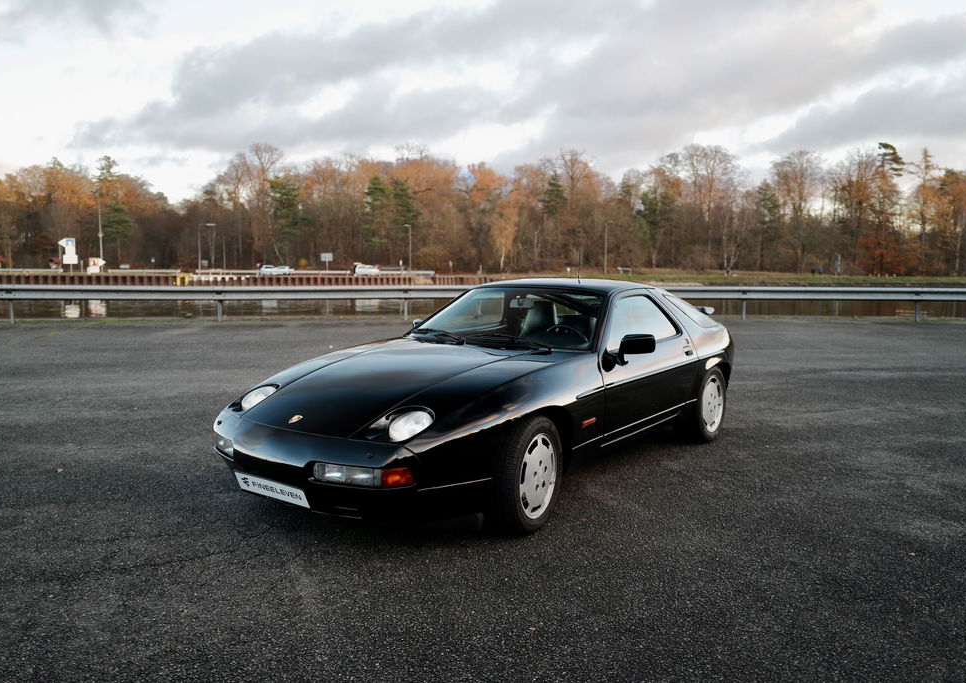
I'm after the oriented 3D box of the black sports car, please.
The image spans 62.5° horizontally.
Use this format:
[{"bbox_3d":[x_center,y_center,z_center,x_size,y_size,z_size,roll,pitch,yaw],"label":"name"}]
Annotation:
[{"bbox_3d":[0.344,0.210,5.550,1.870,1.280,4.520,4,7,36],"label":"black sports car"}]

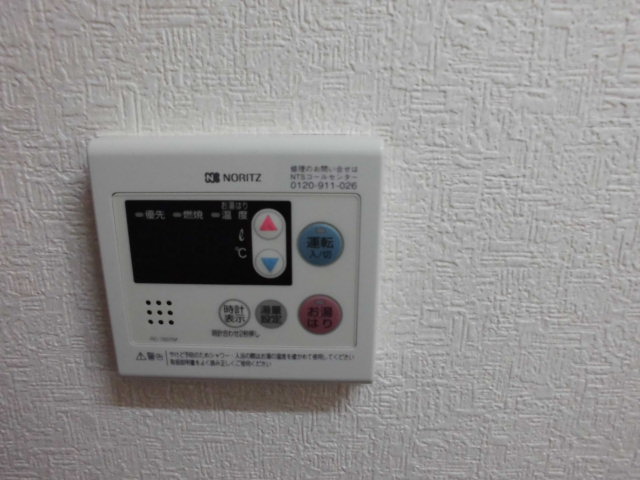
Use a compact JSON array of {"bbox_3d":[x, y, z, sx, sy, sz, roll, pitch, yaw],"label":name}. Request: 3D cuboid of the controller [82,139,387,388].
[{"bbox_3d":[-0.037,0.010,0.234,0.128,0.119,0.020,0,17,1],"label":"controller"}]

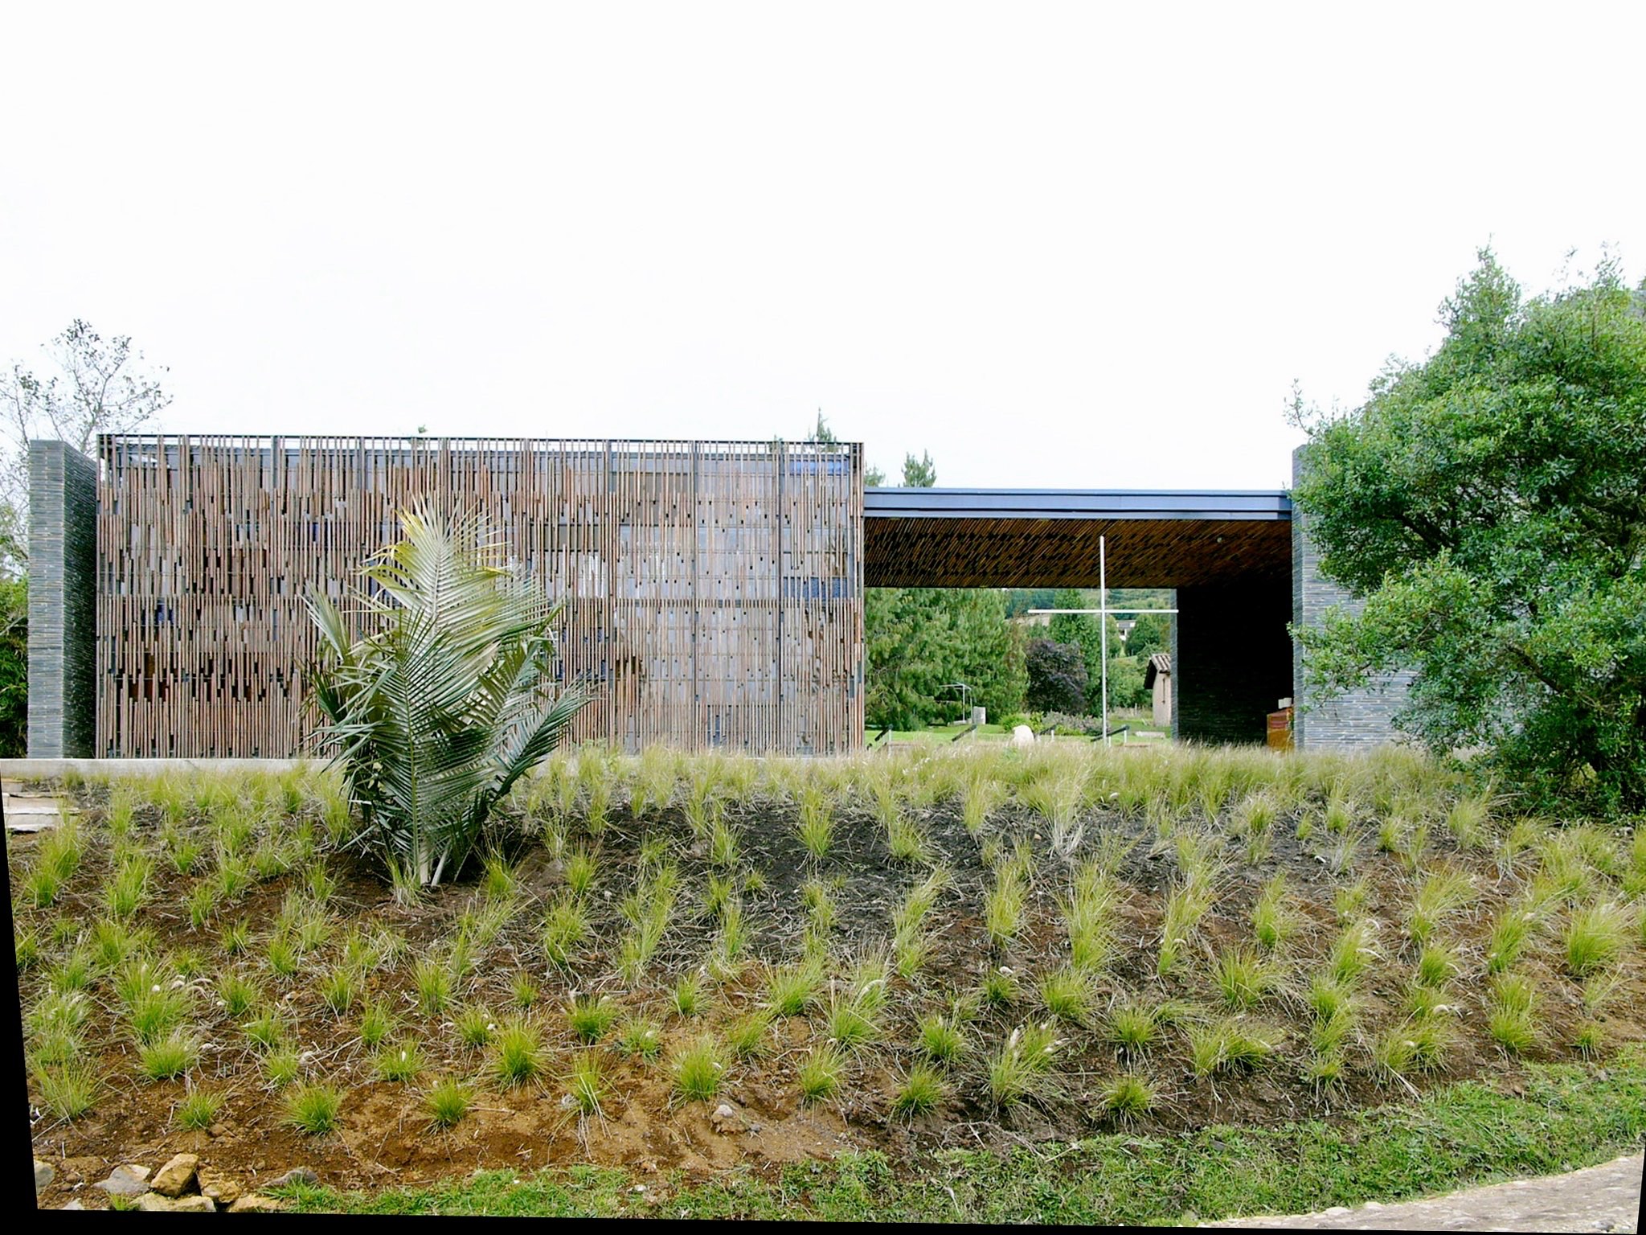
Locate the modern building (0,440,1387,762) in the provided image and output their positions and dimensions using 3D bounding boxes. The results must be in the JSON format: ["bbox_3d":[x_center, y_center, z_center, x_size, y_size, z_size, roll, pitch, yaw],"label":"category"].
[{"bbox_3d":[-1.150,-0.030,19.900,16.900,4.100,5.000,0,-4,-3],"label":"modern building"}]

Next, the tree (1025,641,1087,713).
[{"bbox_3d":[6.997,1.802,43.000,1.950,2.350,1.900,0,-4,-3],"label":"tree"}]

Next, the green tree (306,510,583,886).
[{"bbox_3d":[-3.101,0.633,11.800,2.300,3.150,2.200,0,-4,-3],"label":"green tree"}]

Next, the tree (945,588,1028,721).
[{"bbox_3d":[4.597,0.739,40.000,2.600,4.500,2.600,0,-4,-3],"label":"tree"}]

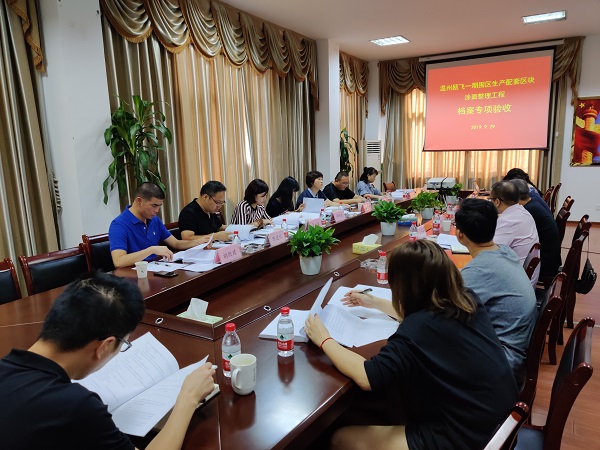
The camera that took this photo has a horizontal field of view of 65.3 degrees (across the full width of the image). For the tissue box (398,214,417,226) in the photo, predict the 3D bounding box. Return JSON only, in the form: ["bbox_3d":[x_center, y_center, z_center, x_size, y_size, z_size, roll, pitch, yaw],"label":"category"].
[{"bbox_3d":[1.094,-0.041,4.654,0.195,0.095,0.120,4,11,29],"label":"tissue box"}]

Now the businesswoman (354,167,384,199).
[{"bbox_3d":[1.095,-0.265,7.294,0.690,1.260,0.480,4,10,31],"label":"businesswoman"}]

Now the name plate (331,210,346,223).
[{"bbox_3d":[0.369,-0.084,4.543,0.070,0.100,0.205,4,12,31],"label":"name plate"}]

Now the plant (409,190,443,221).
[{"bbox_3d":[1.367,-0.213,4.988,0.370,0.300,0.360,4,11,29],"label":"plant"}]

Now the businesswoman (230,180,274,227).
[{"bbox_3d":[-0.461,0.187,4.615,0.700,1.270,0.500,4,10,31],"label":"businesswoman"}]

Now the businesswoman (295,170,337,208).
[{"bbox_3d":[0.179,-0.026,5.470,0.750,1.200,0.520,4,11,29],"label":"businesswoman"}]

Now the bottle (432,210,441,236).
[{"bbox_3d":[1.172,-0.040,3.989,0.062,0.177,0.062,4,11,29],"label":"bottle"}]

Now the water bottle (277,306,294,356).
[{"bbox_3d":[-0.054,0.402,1.772,0.064,0.179,0.064,-1,9,0],"label":"water bottle"}]

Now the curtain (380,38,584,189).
[{"bbox_3d":[3.423,-1.761,9.503,3.793,3.409,0.250,4,10,31],"label":"curtain"}]

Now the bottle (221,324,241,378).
[{"bbox_3d":[-0.237,0.430,1.618,0.064,0.179,0.064,-1,9,0],"label":"bottle"}]

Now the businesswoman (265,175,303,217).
[{"bbox_3d":[-0.121,0.084,4.985,0.780,1.170,0.500,1,10,18],"label":"businesswoman"}]

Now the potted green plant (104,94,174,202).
[{"bbox_3d":[-1.370,-0.119,4.117,0.580,1.950,0.580,4,11,29],"label":"potted green plant"}]

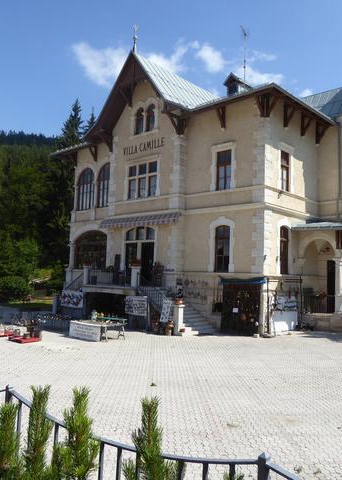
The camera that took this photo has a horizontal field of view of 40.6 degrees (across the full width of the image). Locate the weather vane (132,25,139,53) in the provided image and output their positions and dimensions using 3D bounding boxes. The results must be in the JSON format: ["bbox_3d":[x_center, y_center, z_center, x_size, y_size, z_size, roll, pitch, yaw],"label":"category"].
[{"bbox_3d":[-2.206,-12.432,28.435,0.485,1.667,0.353,-3,-7,42],"label":"weather vane"}]

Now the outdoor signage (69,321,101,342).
[{"bbox_3d":[-3.736,3.948,19.990,2.171,0.667,0.061,-3,-7,45],"label":"outdoor signage"}]

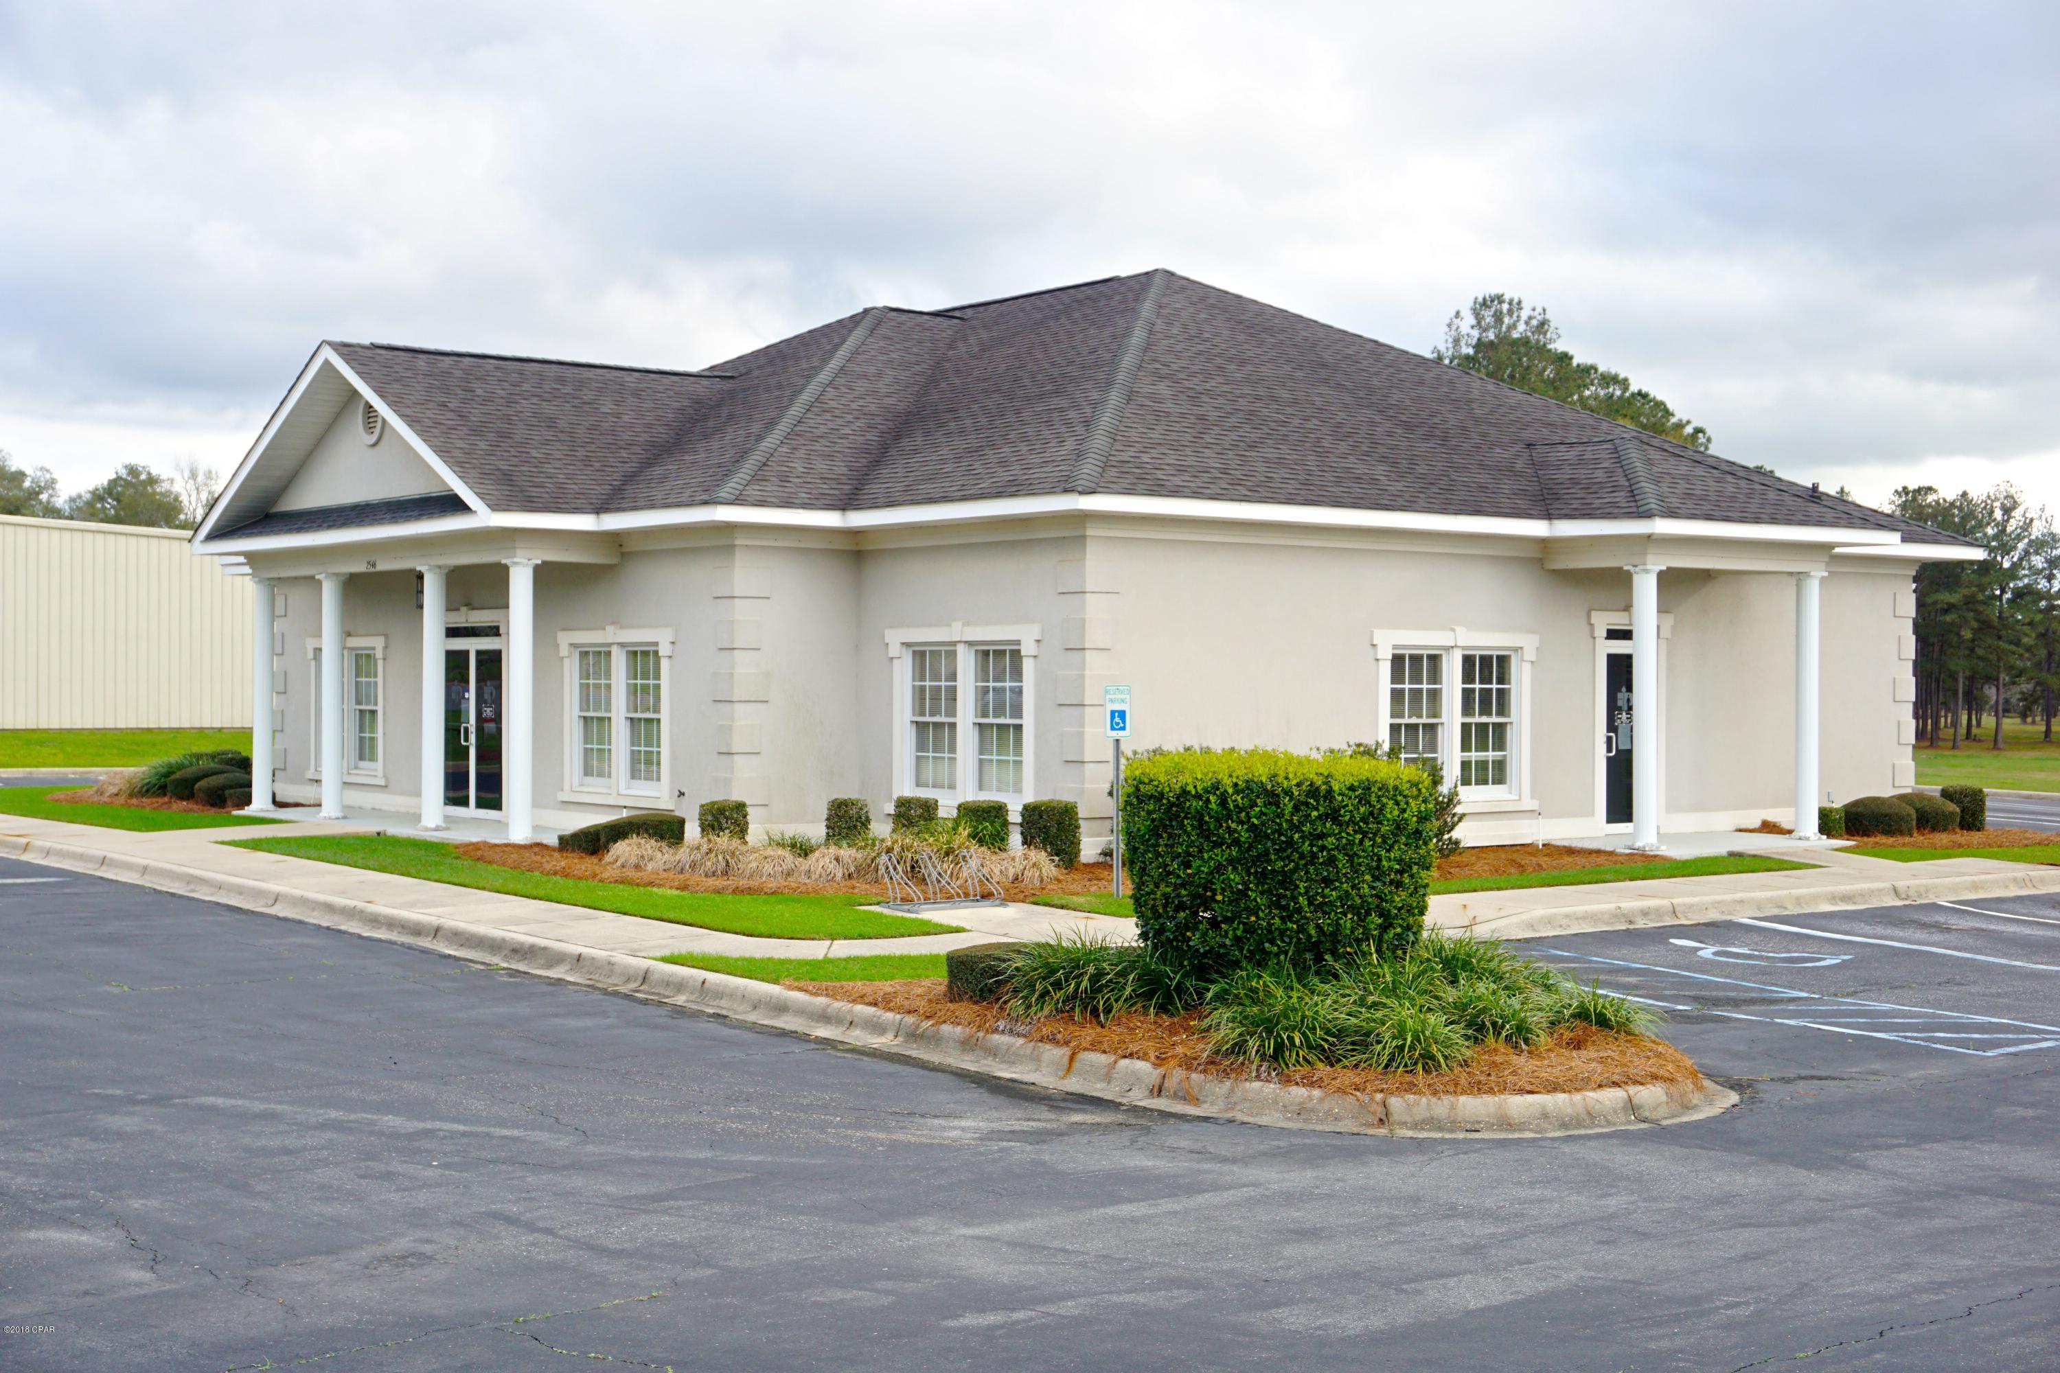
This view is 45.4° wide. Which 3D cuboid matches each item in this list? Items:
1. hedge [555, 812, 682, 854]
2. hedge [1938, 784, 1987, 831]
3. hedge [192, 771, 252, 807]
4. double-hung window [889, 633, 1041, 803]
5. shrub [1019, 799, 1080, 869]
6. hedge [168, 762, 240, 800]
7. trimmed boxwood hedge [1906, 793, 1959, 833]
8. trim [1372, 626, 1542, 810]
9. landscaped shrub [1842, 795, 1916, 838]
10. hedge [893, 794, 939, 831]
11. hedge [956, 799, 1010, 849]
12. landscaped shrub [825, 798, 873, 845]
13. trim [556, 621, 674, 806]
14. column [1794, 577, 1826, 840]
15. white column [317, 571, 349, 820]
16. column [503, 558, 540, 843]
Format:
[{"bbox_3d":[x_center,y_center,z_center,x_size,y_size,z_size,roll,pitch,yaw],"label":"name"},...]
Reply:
[{"bbox_3d":[-4.179,1.501,25.200,0.550,0.420,1.750,0,0,-38],"label":"hedge"},{"bbox_3d":[11.280,1.426,29.757,0.523,0.543,0.523,0,0,-39],"label":"hedge"},{"bbox_3d":[-10.727,1.374,32.800,0.780,0.460,0.850,0,0,-38],"label":"hedge"},{"bbox_3d":[-0.706,0.383,24.808,0.140,1.930,2.500,0,0,-38],"label":"double-hung window"},{"bbox_3d":[0.181,1.346,22.771,0.533,0.643,0.533,0,0,-39],"label":"shrub"},{"bbox_3d":[-11.599,1.355,34.500,0.800,0.480,0.950,0,0,-38],"label":"hedge"},{"bbox_3d":[10.684,1.471,29.455,0.864,0.462,0.844,0,0,-39],"label":"trimmed boxwood hedge"},{"bbox_3d":[4.621,0.391,26.479,2.676,2.000,0.161,0,0,-39],"label":"trim"},{"bbox_3d":[9.833,1.468,28.551,0.844,0.472,0.824,0,0,-39],"label":"landscaped shrub"},{"bbox_3d":[-1.115,1.296,24.000,0.400,0.540,0.400,0,0,-38],"label":"hedge"},{"bbox_3d":[-0.461,1.364,23.626,0.502,0.583,0.502,0,0,-39],"label":"hedge"},{"bbox_3d":[-1.804,1.349,24.400,0.410,0.530,0.410,0,0,-38],"label":"landscaped shrub"},{"bbox_3d":[-4.673,0.324,27.569,0.161,1.970,2.647,0,0,-39],"label":"trim"},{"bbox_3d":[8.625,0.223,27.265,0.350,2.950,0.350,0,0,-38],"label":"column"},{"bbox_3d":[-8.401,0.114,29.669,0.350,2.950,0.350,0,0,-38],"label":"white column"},{"bbox_3d":[-5.482,0.149,26.548,0.352,3.045,0.352,0,0,0],"label":"column"}]

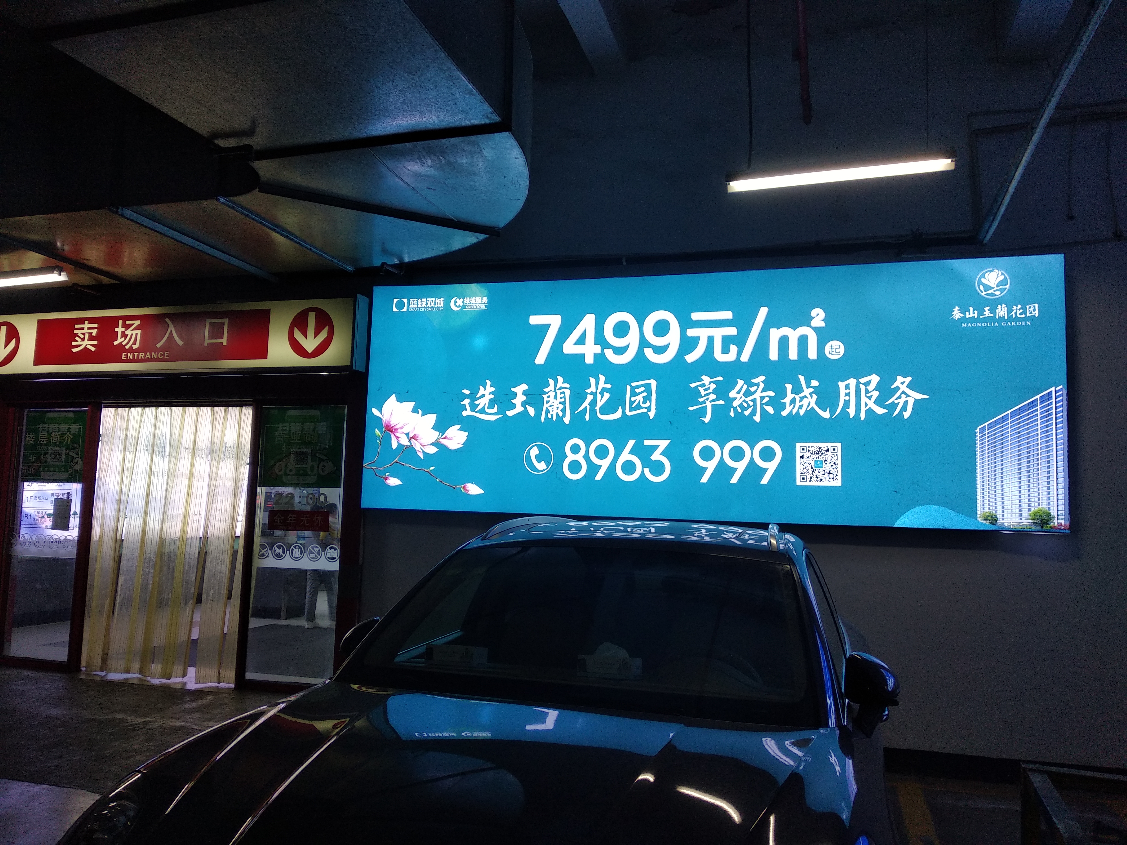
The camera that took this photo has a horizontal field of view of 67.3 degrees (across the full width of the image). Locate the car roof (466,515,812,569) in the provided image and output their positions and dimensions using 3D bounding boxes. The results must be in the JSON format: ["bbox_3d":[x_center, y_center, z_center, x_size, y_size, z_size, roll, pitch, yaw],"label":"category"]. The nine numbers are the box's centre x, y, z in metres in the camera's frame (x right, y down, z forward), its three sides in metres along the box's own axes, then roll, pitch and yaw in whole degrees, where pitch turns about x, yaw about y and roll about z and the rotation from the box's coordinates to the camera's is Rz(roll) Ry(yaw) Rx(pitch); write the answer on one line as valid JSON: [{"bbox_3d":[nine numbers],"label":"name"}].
[{"bbox_3d":[0.487,0.593,4.350,1.435,0.175,1.720,0,-6,17],"label":"car roof"}]

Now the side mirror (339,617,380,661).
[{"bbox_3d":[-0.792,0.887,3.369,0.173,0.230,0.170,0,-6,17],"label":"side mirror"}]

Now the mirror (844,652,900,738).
[{"bbox_3d":[1.021,0.899,2.813,0.173,0.255,0.170,0,-6,17],"label":"mirror"}]

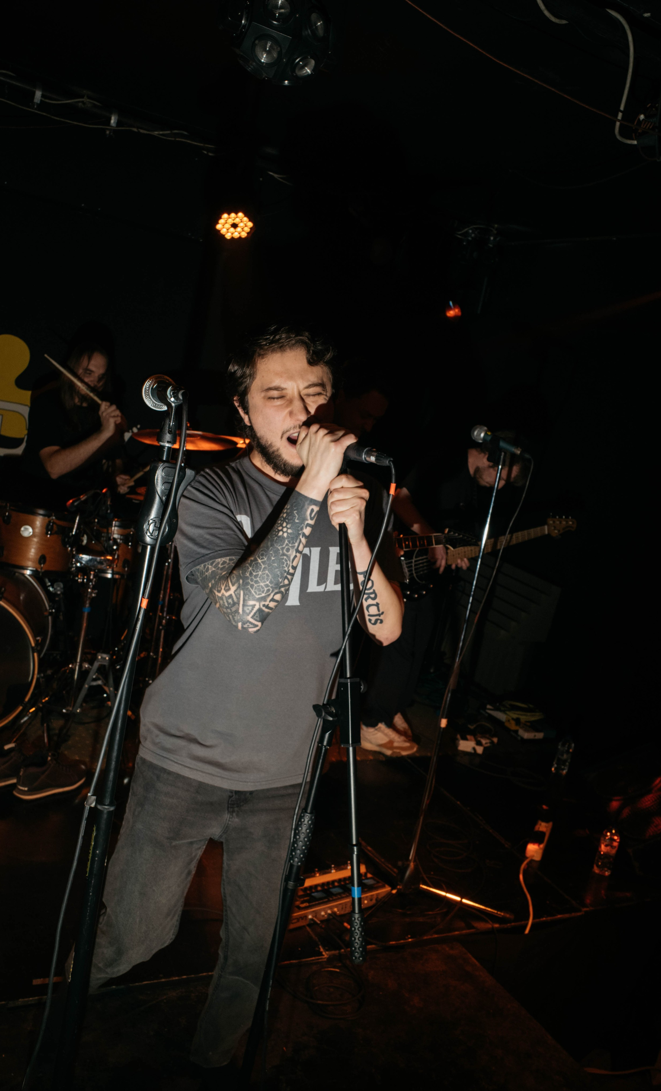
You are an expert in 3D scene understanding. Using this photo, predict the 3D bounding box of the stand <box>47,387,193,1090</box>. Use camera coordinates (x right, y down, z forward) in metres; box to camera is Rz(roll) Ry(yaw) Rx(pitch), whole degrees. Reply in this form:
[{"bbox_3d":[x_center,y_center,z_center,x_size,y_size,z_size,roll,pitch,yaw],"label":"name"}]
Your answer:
[{"bbox_3d":[-0.336,0.568,1.209,0.420,1.560,0.420,10,9,0],"label":"stand"}]

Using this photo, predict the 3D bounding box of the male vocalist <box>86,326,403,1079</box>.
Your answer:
[{"bbox_3d":[-0.229,0.450,1.683,0.560,1.700,0.620,8,10,-11],"label":"male vocalist"}]

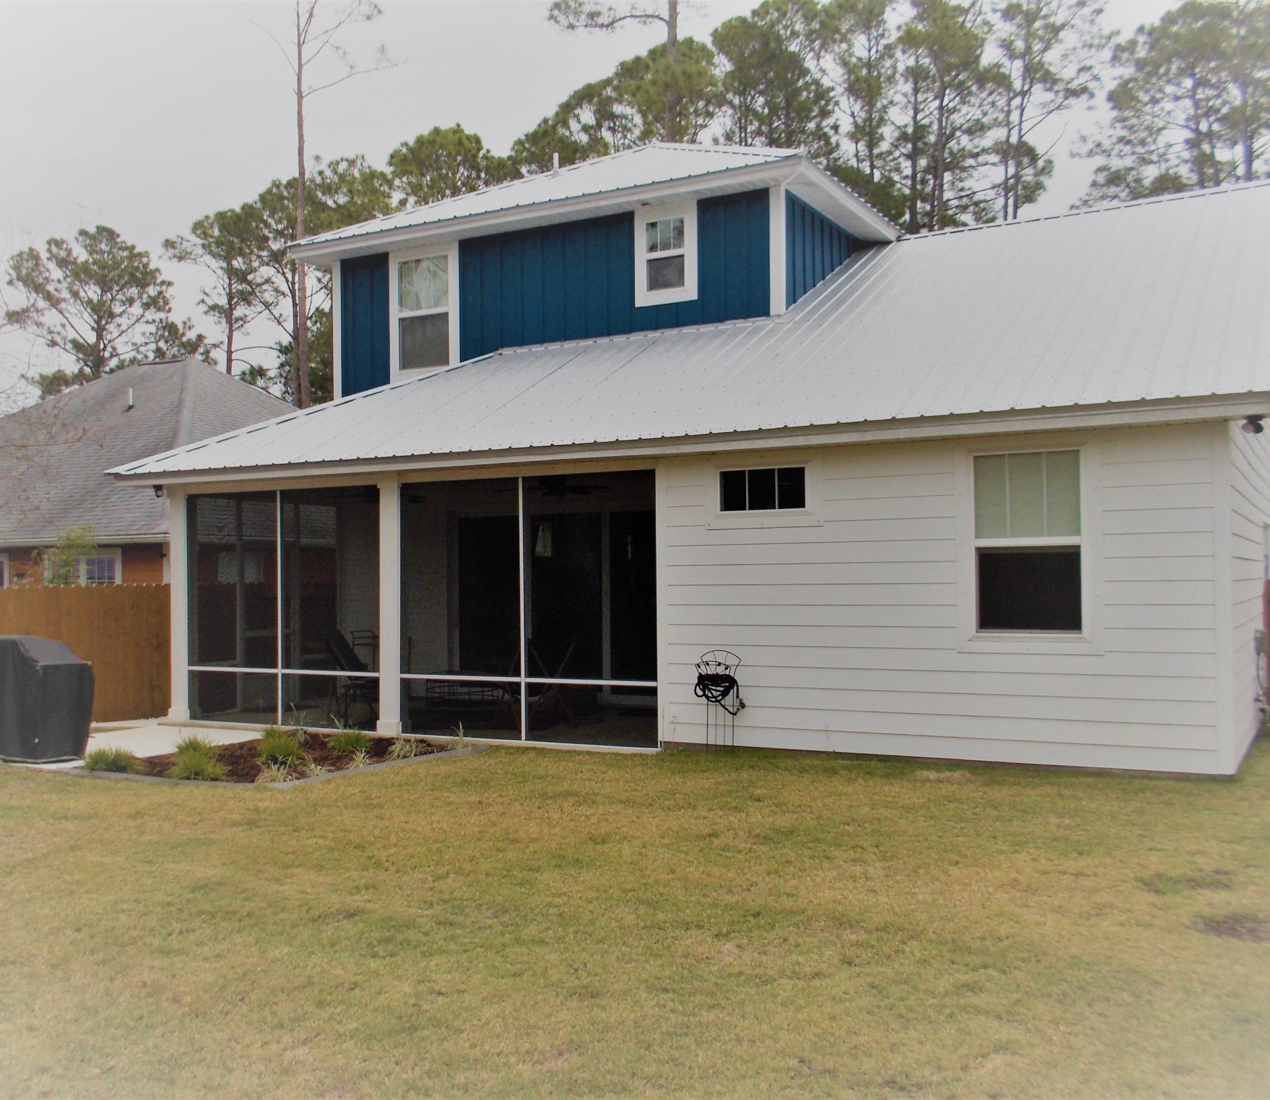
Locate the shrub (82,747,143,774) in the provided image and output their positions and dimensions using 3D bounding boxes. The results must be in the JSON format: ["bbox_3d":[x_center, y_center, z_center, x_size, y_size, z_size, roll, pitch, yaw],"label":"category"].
[{"bbox_3d":[-4.683,1.870,11.023,0.538,0.213,0.538,-2,-2,30],"label":"shrub"}]

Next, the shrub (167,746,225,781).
[{"bbox_3d":[-3.759,1.816,10.507,0.494,0.271,0.494,-2,-2,30],"label":"shrub"}]

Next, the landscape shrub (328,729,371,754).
[{"bbox_3d":[-2.786,1.865,12.017,0.413,0.222,0.413,-1,-1,0],"label":"landscape shrub"}]

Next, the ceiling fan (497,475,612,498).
[{"bbox_3d":[-0.940,-0.771,13.890,1.320,0.340,1.320,-2,-2,30],"label":"ceiling fan"}]

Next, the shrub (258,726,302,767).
[{"bbox_3d":[-3.233,1.786,11.180,0.394,0.350,0.394,-1,-1,0],"label":"shrub"}]

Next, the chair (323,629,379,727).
[{"bbox_3d":[-3.110,1.446,13.898,0.740,1.020,0.600,-1,-2,23],"label":"chair"}]

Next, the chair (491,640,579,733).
[{"bbox_3d":[-1.127,1.446,13.354,0.740,0.930,0.800,0,-2,-31],"label":"chair"}]

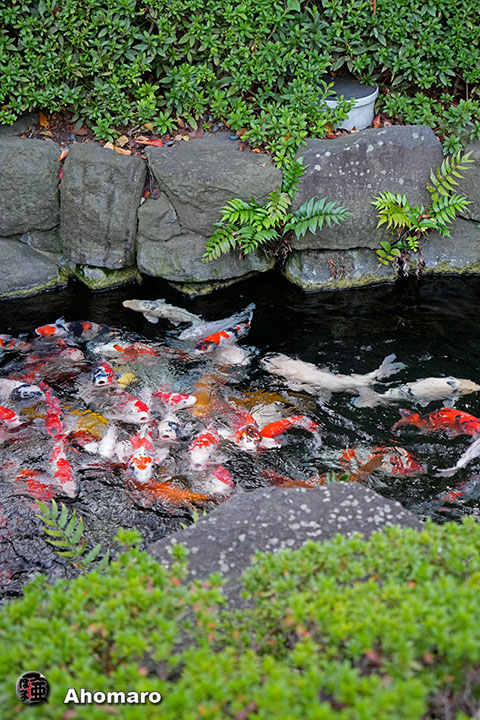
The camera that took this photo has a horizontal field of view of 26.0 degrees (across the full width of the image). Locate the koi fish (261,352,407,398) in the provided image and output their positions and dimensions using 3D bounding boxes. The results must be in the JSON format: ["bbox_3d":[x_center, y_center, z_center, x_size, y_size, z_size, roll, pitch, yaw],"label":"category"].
[{"bbox_3d":[0.399,0.047,4.295,0.580,0.120,0.160,8,33,12],"label":"koi fish"}]

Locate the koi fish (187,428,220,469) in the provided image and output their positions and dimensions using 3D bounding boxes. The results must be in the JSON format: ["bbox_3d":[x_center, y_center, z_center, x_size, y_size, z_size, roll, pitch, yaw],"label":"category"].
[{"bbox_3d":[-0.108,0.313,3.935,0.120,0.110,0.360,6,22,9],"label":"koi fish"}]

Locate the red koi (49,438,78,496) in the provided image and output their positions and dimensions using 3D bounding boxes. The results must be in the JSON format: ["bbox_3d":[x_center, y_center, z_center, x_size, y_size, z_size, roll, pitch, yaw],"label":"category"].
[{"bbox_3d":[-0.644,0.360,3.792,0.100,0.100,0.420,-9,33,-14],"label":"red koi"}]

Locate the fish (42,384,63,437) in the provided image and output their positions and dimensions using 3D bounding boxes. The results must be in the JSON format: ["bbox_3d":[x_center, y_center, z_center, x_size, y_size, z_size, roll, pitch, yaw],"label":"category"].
[{"bbox_3d":[-0.737,0.183,4.075,0.090,0.090,0.400,-9,33,-14],"label":"fish"}]

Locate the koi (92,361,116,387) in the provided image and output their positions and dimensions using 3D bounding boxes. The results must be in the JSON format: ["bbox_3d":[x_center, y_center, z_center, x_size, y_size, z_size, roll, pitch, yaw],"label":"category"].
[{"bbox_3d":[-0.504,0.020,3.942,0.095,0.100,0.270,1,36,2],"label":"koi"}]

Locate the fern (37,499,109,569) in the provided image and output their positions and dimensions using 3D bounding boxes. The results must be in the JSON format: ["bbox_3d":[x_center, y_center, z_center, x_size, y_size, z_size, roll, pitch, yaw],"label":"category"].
[{"bbox_3d":[-0.439,0.465,2.740,0.190,0.160,0.160,0,35,0],"label":"fern"}]

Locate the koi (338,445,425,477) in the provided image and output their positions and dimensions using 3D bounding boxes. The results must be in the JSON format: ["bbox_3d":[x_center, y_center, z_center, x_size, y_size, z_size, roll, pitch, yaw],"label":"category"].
[{"bbox_3d":[0.447,0.339,3.486,0.340,0.100,0.120,7,36,10],"label":"koi"}]

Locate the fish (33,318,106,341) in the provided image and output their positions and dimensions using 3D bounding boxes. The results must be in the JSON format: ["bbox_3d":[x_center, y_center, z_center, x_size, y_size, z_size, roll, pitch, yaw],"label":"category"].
[{"bbox_3d":[-0.659,-0.117,4.133,0.312,0.090,0.110,-2,36,-2],"label":"fish"}]

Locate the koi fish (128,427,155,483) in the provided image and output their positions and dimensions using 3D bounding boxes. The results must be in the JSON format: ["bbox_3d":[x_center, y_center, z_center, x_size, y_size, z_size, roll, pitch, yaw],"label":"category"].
[{"bbox_3d":[-0.346,0.341,3.885,0.110,0.110,0.420,1,24,1],"label":"koi fish"}]

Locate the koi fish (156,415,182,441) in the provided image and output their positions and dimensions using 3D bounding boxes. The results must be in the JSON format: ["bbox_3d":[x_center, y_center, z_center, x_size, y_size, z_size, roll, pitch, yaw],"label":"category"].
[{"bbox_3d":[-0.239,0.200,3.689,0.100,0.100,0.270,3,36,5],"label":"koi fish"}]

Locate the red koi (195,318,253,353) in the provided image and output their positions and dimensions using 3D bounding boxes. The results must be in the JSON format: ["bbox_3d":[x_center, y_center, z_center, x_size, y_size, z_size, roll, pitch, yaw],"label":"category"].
[{"bbox_3d":[-0.059,-0.098,4.106,0.294,0.090,0.100,-28,44,-33],"label":"red koi"}]

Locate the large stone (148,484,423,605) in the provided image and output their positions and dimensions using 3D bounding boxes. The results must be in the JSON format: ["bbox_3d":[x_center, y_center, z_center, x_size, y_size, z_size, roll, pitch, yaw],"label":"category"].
[{"bbox_3d":[0.110,0.598,2.779,0.700,0.340,0.480,0,32,0],"label":"large stone"}]

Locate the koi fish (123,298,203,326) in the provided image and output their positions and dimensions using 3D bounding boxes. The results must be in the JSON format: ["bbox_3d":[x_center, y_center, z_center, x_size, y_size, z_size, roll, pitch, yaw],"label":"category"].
[{"bbox_3d":[-0.311,-0.177,4.235,0.371,0.090,0.110,13,37,17],"label":"koi fish"}]

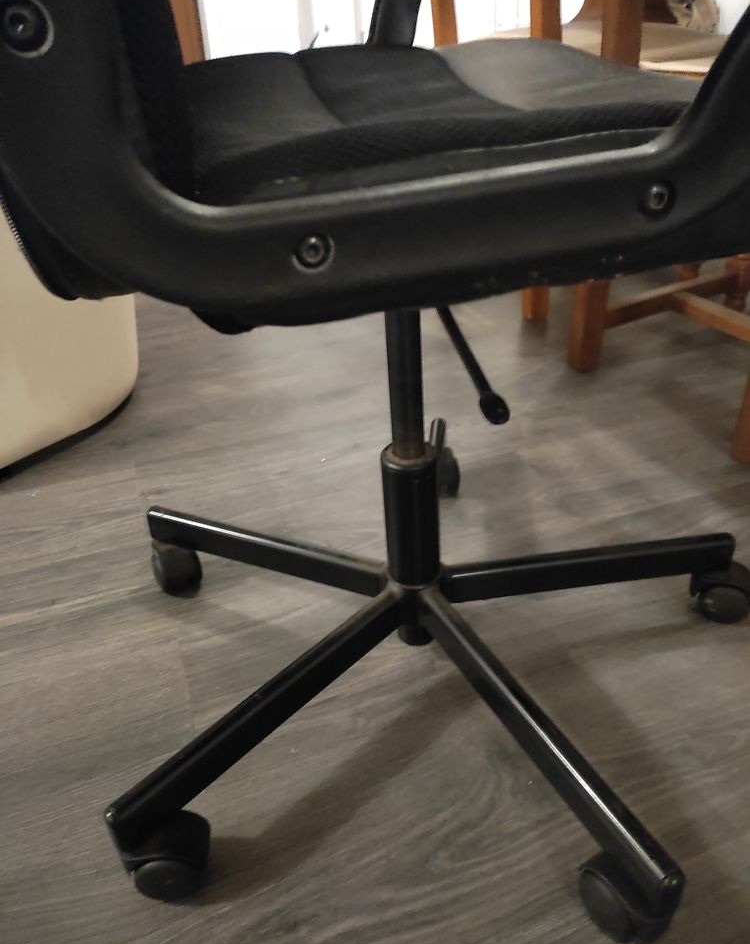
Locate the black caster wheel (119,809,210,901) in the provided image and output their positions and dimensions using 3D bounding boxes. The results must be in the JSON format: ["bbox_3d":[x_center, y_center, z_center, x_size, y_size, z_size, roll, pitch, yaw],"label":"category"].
[{"bbox_3d":[-0.156,0.291,0.568,0.062,0.060,0.047,-4,32,-1],"label":"black caster wheel"}]

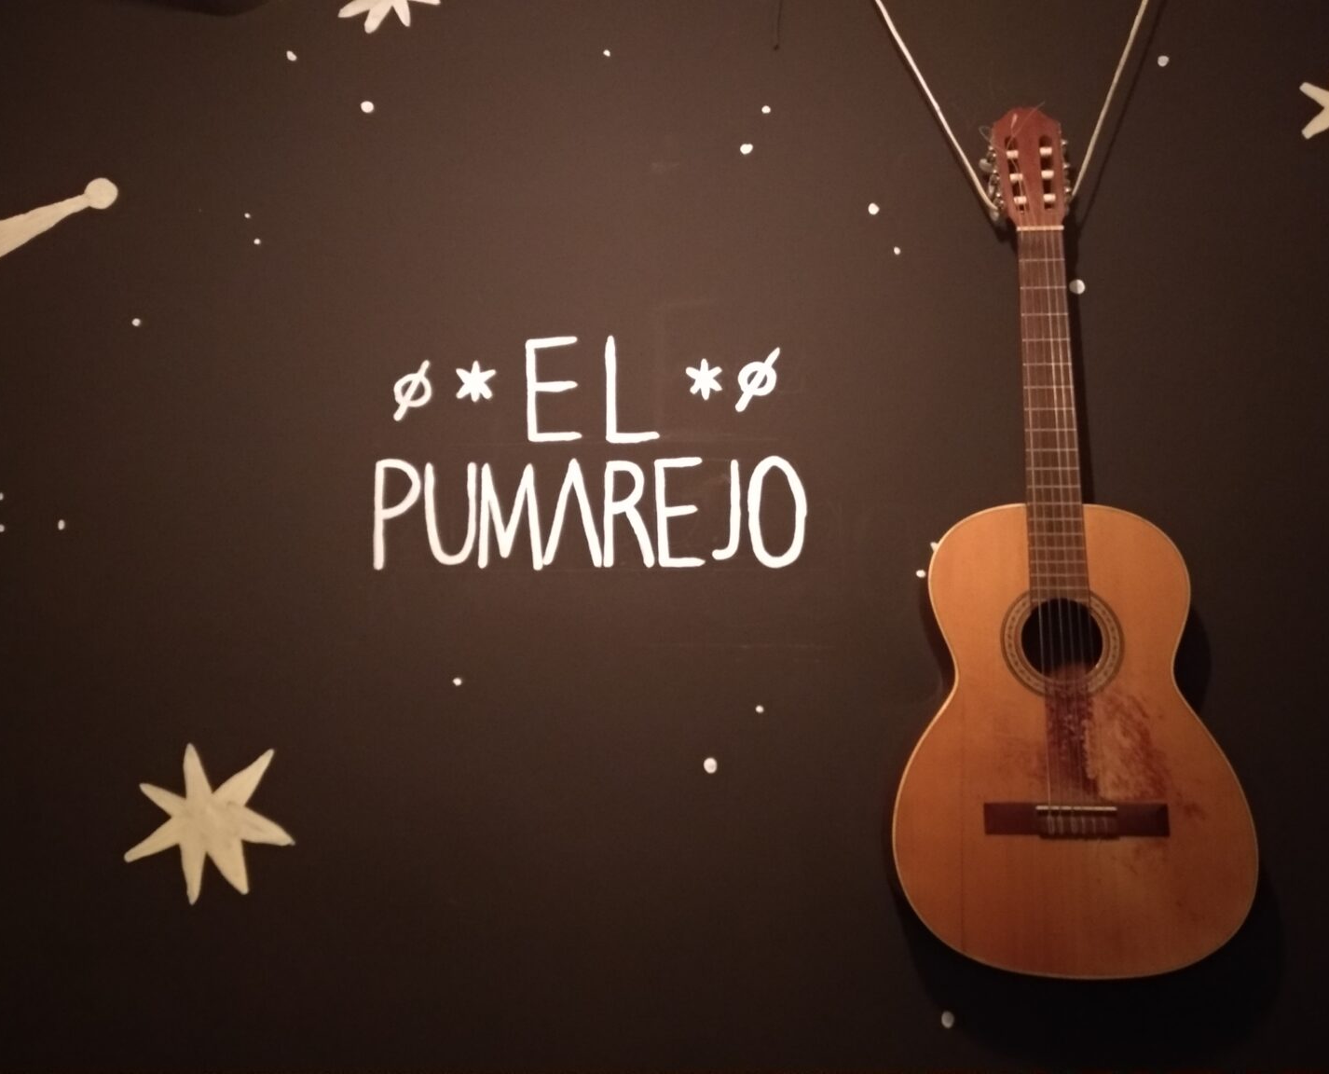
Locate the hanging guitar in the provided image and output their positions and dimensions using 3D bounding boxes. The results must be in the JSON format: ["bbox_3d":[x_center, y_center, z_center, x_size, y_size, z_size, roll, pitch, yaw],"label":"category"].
[{"bbox_3d":[0.438,-0.036,1.237,0.372,1.004,0.106,0,-11,6],"label":"hanging guitar"}]

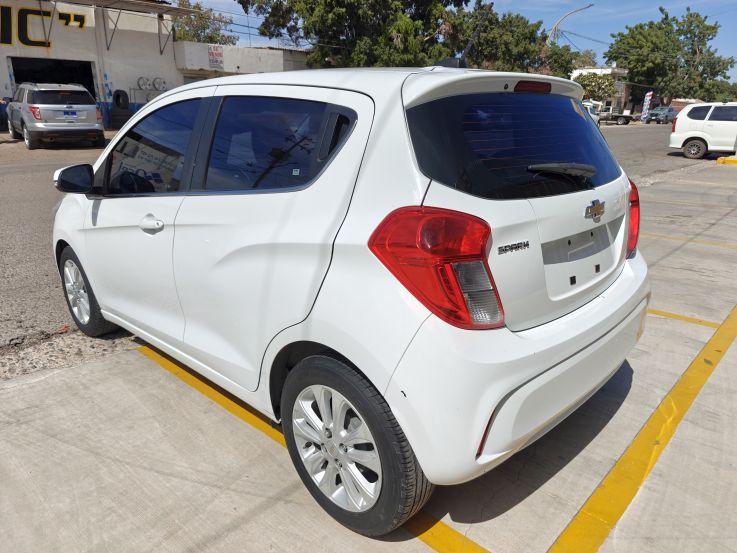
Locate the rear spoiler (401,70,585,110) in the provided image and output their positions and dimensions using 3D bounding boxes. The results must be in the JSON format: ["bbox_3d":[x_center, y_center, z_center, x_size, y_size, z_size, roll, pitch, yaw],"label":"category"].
[{"bbox_3d":[0.502,-0.650,1.724,0.270,0.150,1.200,14,22,41],"label":"rear spoiler"}]

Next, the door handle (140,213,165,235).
[{"bbox_3d":[-0.967,-0.236,2.184,0.205,0.085,0.055,17,24,40],"label":"door handle"}]

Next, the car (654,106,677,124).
[{"bbox_3d":[30.012,-16.384,50.000,4.800,1.750,1.850,-15,23,-35],"label":"car"}]

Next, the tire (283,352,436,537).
[{"bbox_3d":[-0.050,0.528,1.632,0.585,0.580,0.190,14,22,41],"label":"tire"}]

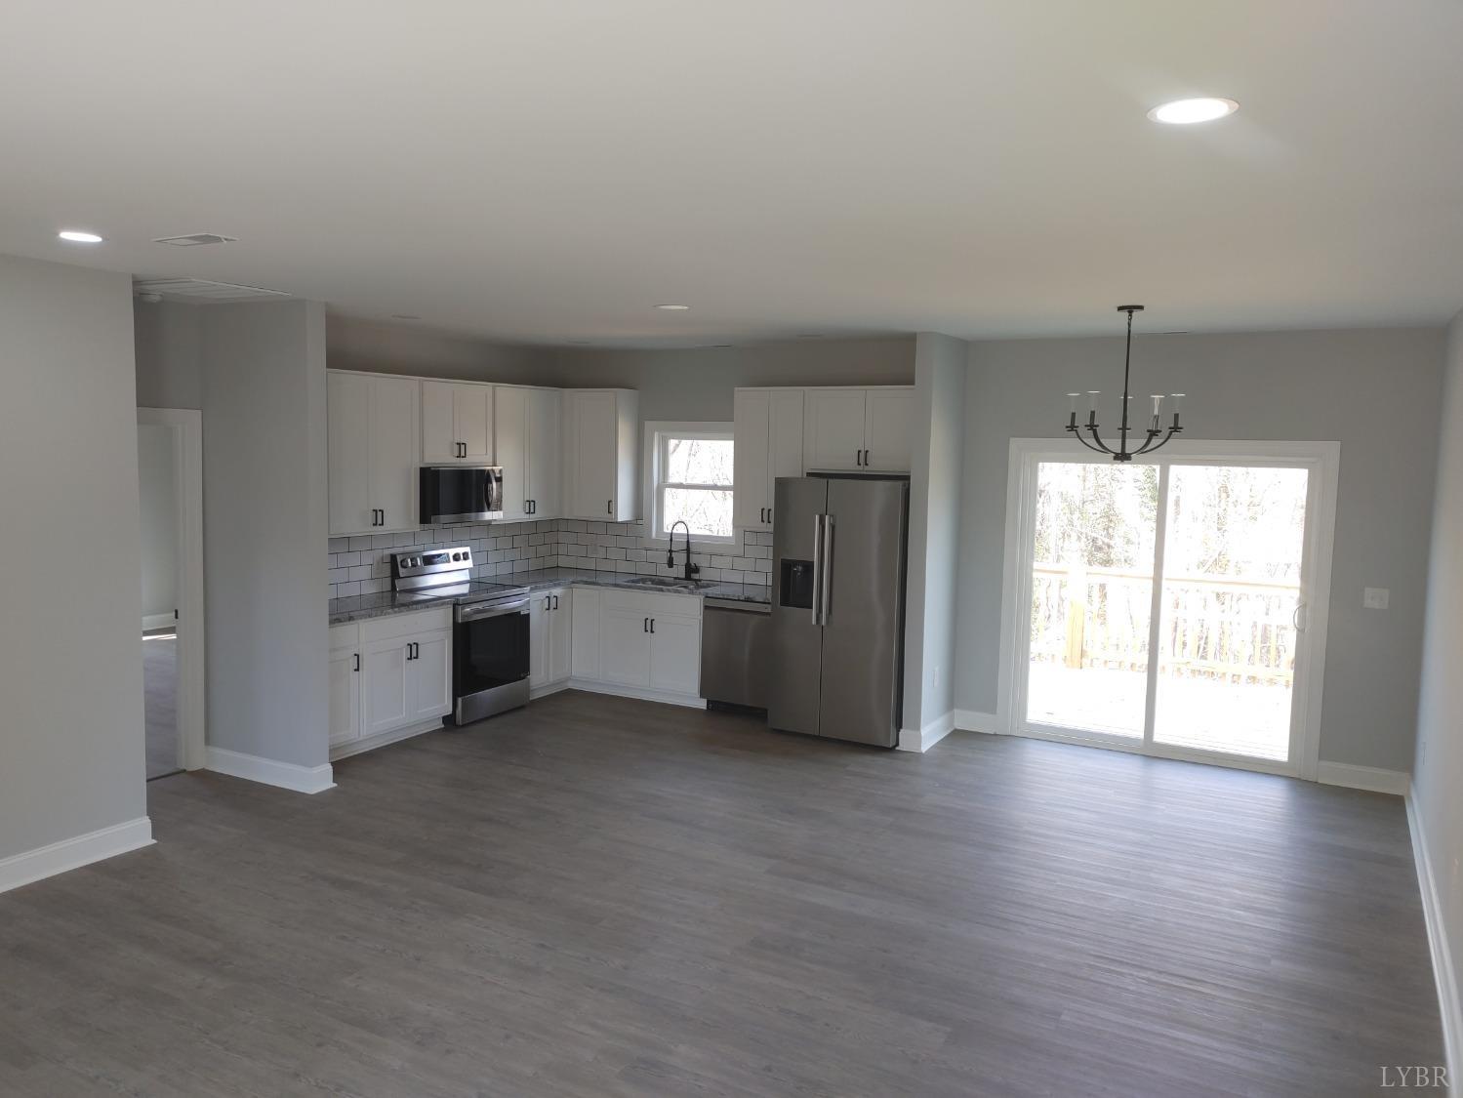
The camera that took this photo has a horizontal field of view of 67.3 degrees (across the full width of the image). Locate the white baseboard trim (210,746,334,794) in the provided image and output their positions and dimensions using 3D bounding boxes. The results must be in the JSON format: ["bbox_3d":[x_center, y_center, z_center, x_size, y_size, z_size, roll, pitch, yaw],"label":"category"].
[{"bbox_3d":[-2.761,1.293,6.578,0.960,0.145,0.180,4,6,29],"label":"white baseboard trim"}]

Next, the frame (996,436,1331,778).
[{"bbox_3d":[2.787,0.336,7.221,2.007,2.098,0.120,4,6,29],"label":"frame"}]

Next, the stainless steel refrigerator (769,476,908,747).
[{"bbox_3d":[0.876,0.403,7.772,0.913,1.795,0.870,4,6,29],"label":"stainless steel refrigerator"}]

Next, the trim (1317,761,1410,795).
[{"bbox_3d":[3.821,1.382,6.648,0.476,0.130,0.018,4,6,29],"label":"trim"}]

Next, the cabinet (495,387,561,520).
[{"bbox_3d":[-1.706,-0.754,8.713,0.315,1.055,0.866,4,6,29],"label":"cabinet"}]

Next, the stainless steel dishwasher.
[{"bbox_3d":[0.194,0.770,8.231,0.600,0.833,0.610,4,6,29],"label":"stainless steel dishwasher"}]

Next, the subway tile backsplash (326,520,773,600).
[{"bbox_3d":[-1.210,0.115,7.831,2.355,0.459,2.860,4,6,29],"label":"subway tile backsplash"}]

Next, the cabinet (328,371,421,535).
[{"bbox_3d":[-2.527,-0.640,7.479,0.305,1.072,0.820,4,6,29],"label":"cabinet"}]

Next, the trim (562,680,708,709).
[{"bbox_3d":[-0.746,1.130,8.599,1.290,0.090,0.018,4,6,29],"label":"trim"}]

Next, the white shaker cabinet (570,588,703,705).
[{"bbox_3d":[-0.604,0.735,8.820,1.250,0.882,0.636,4,6,29],"label":"white shaker cabinet"}]

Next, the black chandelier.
[{"bbox_3d":[2.035,-0.849,5.671,0.590,0.788,0.580,4,6,29],"label":"black chandelier"}]

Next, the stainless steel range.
[{"bbox_3d":[-1.990,0.622,8.180,0.690,1.189,0.758,4,6,29],"label":"stainless steel range"}]

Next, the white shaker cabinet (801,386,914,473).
[{"bbox_3d":[1.005,-0.849,7.864,0.928,0.605,0.315,4,6,29],"label":"white shaker cabinet"}]

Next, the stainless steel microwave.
[{"bbox_3d":[-2.083,-0.400,8.160,0.420,0.415,0.760,4,6,29],"label":"stainless steel microwave"}]

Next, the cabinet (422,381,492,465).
[{"bbox_3d":[-2.096,-0.914,7.982,0.315,0.608,0.761,4,6,29],"label":"cabinet"}]

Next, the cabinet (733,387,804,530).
[{"bbox_3d":[0.342,-0.673,8.248,0.581,1.055,0.315,4,6,29],"label":"cabinet"}]

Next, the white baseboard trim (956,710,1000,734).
[{"bbox_3d":[1.754,1.240,7.861,0.307,0.140,0.026,4,6,29],"label":"white baseboard trim"}]

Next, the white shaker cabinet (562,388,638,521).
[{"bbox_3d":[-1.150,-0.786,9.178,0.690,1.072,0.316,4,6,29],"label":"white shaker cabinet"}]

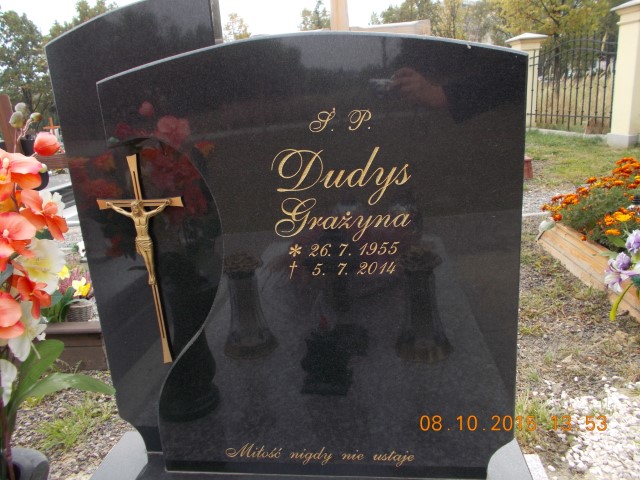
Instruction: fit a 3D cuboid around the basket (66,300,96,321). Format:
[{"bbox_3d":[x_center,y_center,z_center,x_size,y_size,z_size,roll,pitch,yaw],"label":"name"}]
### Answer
[{"bbox_3d":[-1.208,0.361,2.420,0.145,0.100,0.140,-12,18,-27],"label":"basket"}]

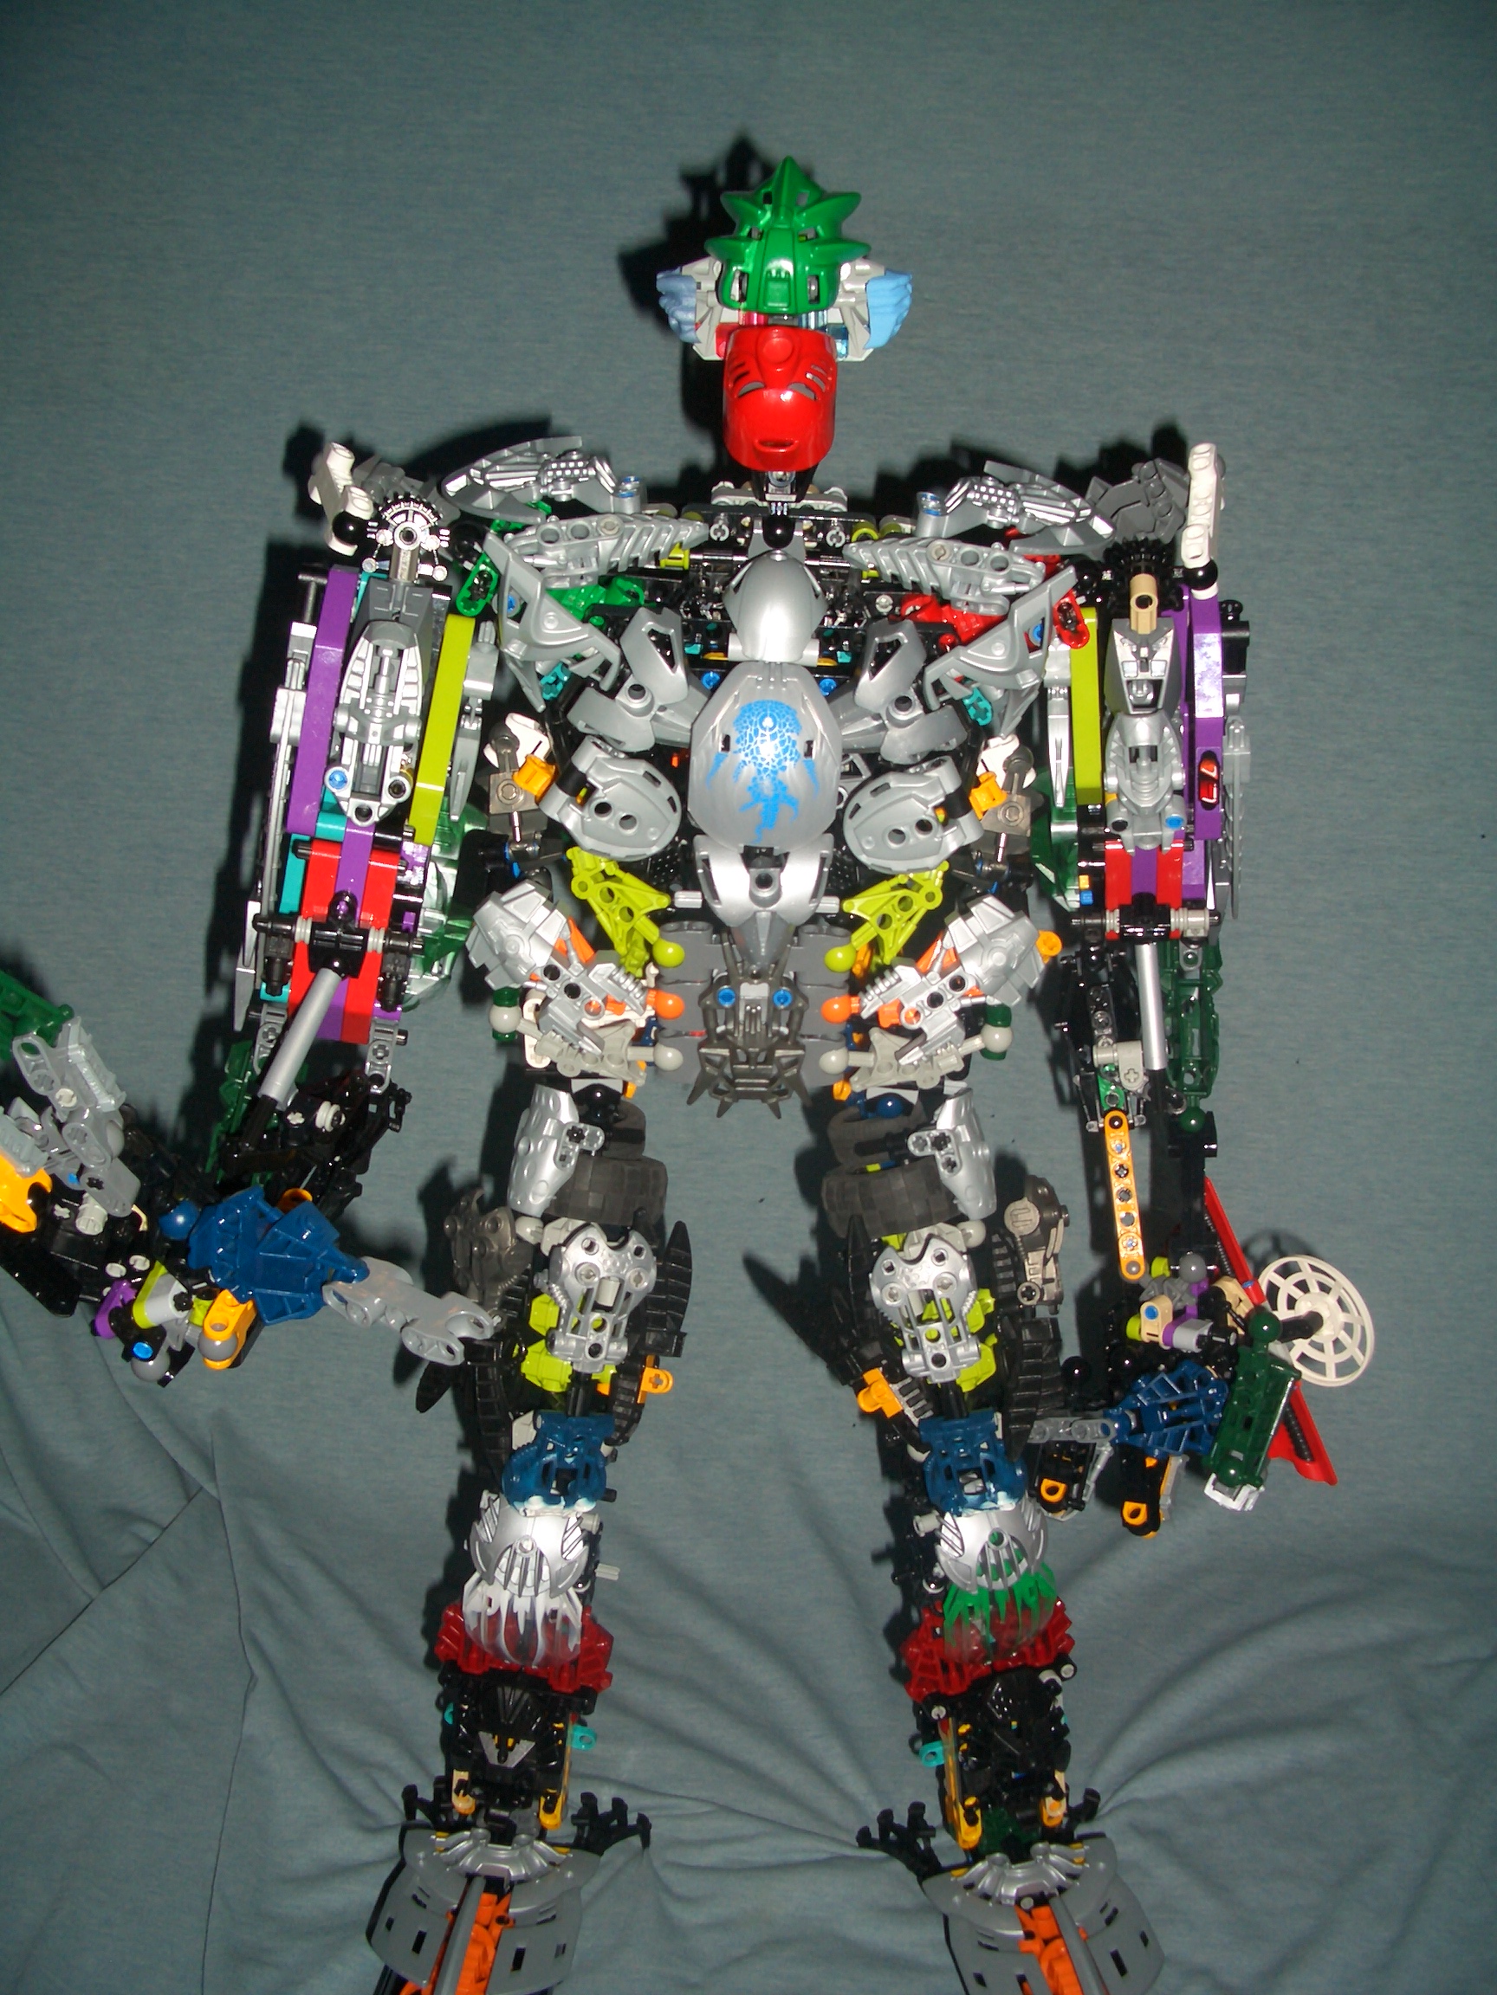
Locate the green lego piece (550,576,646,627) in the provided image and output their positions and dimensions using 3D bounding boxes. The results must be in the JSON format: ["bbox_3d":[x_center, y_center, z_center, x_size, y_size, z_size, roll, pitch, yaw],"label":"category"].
[{"bbox_3d":[-0.043,-0.109,0.555,0.031,0.018,0.018,5,12,-4],"label":"green lego piece"}]

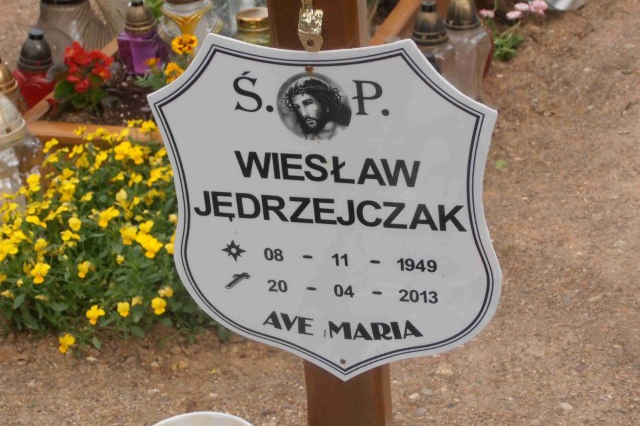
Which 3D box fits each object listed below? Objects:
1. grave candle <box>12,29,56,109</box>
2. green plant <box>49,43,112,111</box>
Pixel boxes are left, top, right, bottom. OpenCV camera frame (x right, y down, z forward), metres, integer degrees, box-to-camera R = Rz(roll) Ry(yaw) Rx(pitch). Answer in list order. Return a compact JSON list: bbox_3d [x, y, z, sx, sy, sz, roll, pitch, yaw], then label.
[{"bbox_3d":[-0.592,-0.273,3.400,0.095,0.220,0.095,-8,25,-9],"label":"grave candle"},{"bbox_3d":[-0.472,-0.268,3.220,0.122,0.135,0.120,-7,25,-8],"label":"green plant"}]

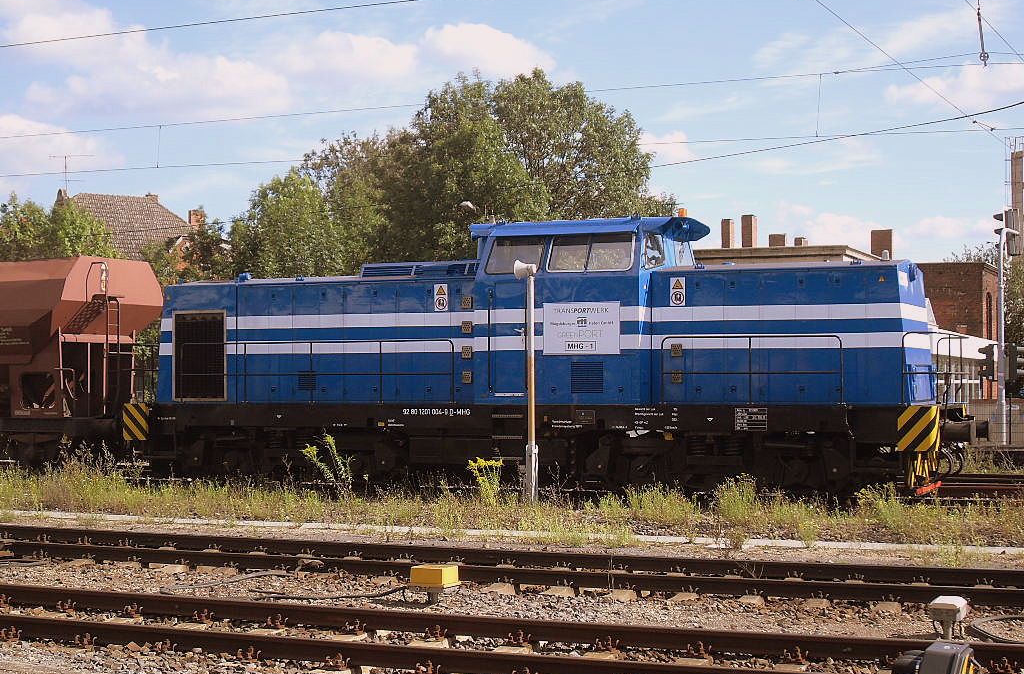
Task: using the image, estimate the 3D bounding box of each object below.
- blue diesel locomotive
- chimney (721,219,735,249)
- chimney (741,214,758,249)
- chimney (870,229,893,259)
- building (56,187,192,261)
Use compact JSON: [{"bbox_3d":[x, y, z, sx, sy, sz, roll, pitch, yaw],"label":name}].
[{"bbox_3d":[0.149,0.192,27.336,14.200,4.270,3.100,-1,-2,23],"label":"blue diesel locomotive"},{"bbox_3d":[8.176,-3.801,66.000,0.350,1.284,0.520,-1,-2,23],"label":"chimney"},{"bbox_3d":[8.993,-3.924,66.000,0.420,1.378,0.580,-1,-2,23],"label":"chimney"},{"bbox_3d":[14.204,-3.441,67.000,0.780,1.332,0.580,-1,-2,23],"label":"chimney"},{"bbox_3d":[-20.692,-1.742,98.000,10.500,12.514,8.800,1,-2,-38],"label":"building"}]

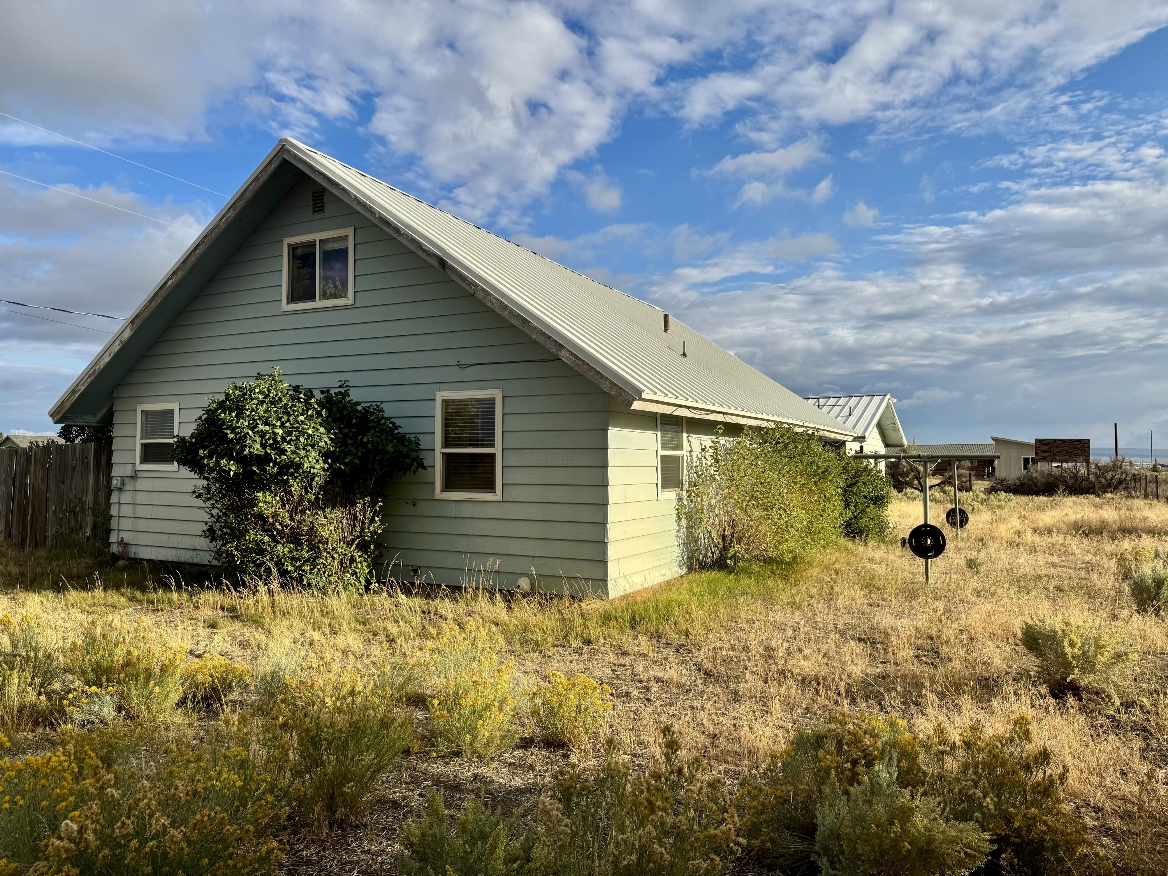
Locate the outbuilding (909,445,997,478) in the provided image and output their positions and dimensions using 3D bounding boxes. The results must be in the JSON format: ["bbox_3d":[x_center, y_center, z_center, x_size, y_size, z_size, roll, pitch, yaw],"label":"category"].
[{"bbox_3d":[40.903,2.524,92.059,12.500,3.900,8.500,-1,-2,28],"label":"outbuilding"}]

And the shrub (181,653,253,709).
[{"bbox_3d":[-2.278,1.474,5.029,0.420,0.340,0.400,1,-2,-24],"label":"shrub"}]

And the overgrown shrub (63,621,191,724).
[{"bbox_3d":[-2.690,1.335,4.791,0.700,0.600,0.620,1,-2,-29],"label":"overgrown shrub"}]

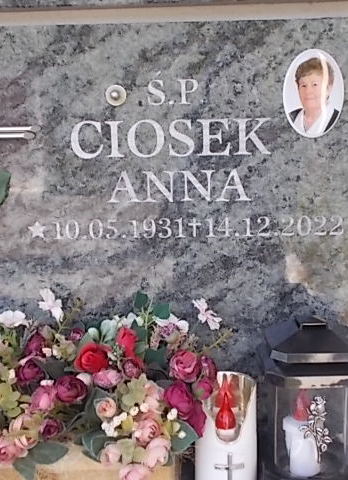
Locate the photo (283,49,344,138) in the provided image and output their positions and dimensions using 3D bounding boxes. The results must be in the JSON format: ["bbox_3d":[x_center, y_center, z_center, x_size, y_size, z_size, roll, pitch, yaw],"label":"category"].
[{"bbox_3d":[0.161,-0.167,0.827,0.070,0.101,0.008,-1,10,2],"label":"photo"}]

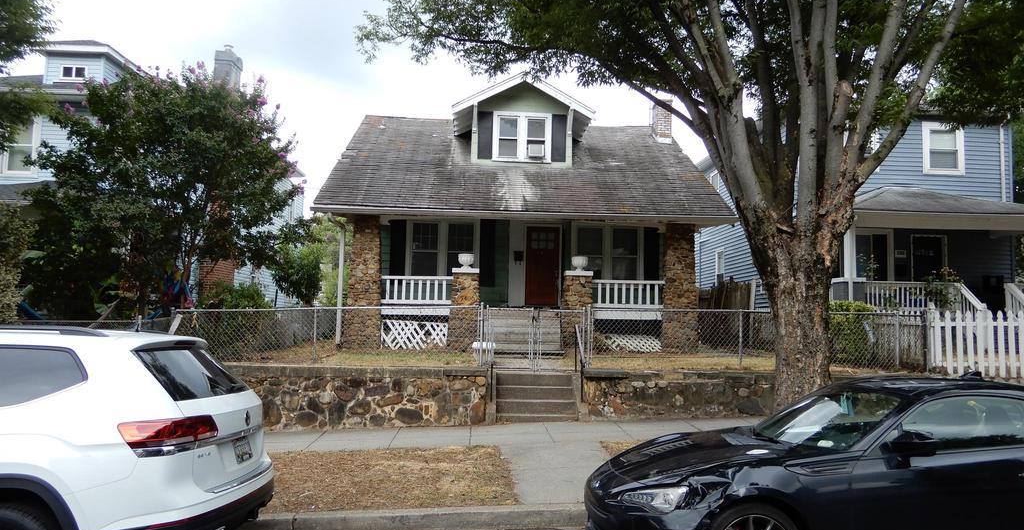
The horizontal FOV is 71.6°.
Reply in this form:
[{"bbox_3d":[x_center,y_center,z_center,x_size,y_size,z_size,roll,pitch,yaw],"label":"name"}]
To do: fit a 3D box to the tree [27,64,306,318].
[{"bbox_3d":[-6.593,-1.024,13.549,5.200,5.810,5.000,2,-5,-3],"label":"tree"}]

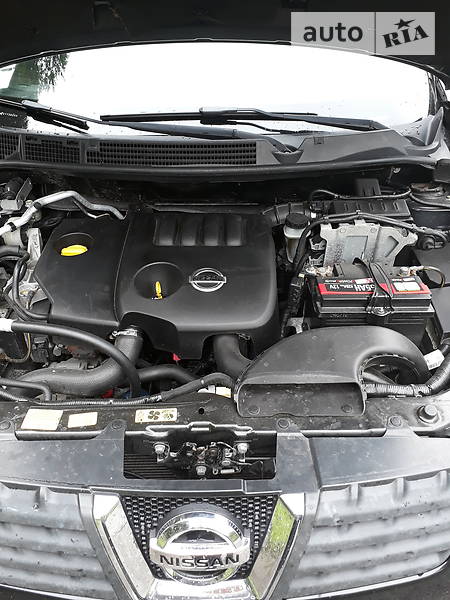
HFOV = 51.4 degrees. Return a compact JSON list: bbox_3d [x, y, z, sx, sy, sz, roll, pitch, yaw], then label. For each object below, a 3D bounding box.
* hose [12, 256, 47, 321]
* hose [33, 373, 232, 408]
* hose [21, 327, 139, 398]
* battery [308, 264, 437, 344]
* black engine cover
[{"bbox_3d":[-0.452,-0.024,1.101,0.080,0.100,0.130,0,30,0],"label":"hose"},{"bbox_3d":[-0.157,0.151,0.788,0.335,0.040,0.055,0,30,0],"label":"hose"},{"bbox_3d":[-0.290,0.122,0.965,0.235,0.125,0.145,0,30,0],"label":"hose"},{"bbox_3d":[0.313,0.028,1.102,0.245,0.185,0.175,0,30,0],"label":"battery"},{"bbox_3d":[-0.160,-0.046,1.099,0.530,0.130,0.345,0,45,0],"label":"black engine cover"}]

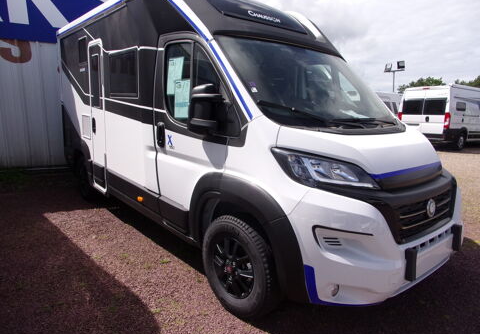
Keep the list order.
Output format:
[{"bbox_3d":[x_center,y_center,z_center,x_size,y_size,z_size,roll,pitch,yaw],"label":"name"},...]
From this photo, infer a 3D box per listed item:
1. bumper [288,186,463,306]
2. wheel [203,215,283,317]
[{"bbox_3d":[1.187,0.418,2.506,2.000,0.700,0.500,-6,14,-39],"label":"bumper"},{"bbox_3d":[0.005,0.713,2.563,0.230,0.720,0.720,-6,14,-39],"label":"wheel"}]

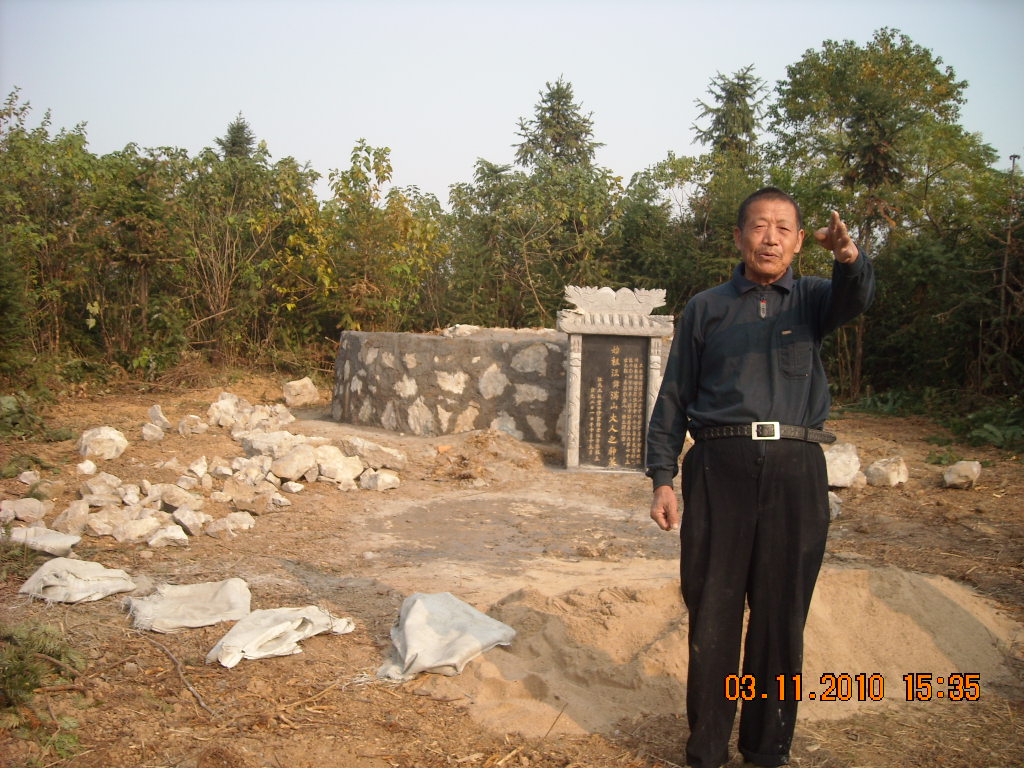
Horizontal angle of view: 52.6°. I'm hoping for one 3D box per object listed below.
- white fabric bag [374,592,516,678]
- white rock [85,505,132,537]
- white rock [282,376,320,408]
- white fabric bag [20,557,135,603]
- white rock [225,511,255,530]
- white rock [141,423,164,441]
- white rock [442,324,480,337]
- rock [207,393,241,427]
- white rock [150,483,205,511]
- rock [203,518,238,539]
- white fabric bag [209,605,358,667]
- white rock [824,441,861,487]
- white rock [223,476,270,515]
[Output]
[{"bbox_3d":[-0.228,0.889,3.686,0.464,0.231,0.365,1,5,-3],"label":"white fabric bag"},{"bbox_3d":[-2.114,0.714,5.427,0.230,0.134,0.169,-1,5,-21],"label":"white rock"},{"bbox_3d":[-2.421,0.085,11.911,0.422,0.347,0.332,0,5,-11],"label":"white rock"},{"bbox_3d":[-1.873,0.843,4.500,0.480,0.130,0.340,-1,7,-19],"label":"white fabric bag"},{"bbox_3d":[-1.529,0.769,5.832,0.169,0.102,0.144,0,5,-15],"label":"white rock"},{"bbox_3d":[-3.080,0.415,8.872,0.192,0.164,0.151,0,5,-19],"label":"white rock"},{"bbox_3d":[-0.501,-0.532,10.278,0.370,0.113,0.272,1,5,-3],"label":"white rock"},{"bbox_3d":[-2.423,0.220,8.700,0.280,0.280,0.250,-1,7,-16],"label":"rock"},{"bbox_3d":[-1.867,0.628,5.784,0.284,0.144,0.184,1,7,0],"label":"white rock"},{"bbox_3d":[-1.523,0.757,5.430,0.180,0.095,0.140,-1,7,-16],"label":"rock"},{"bbox_3d":[-0.852,0.928,3.834,0.503,0.110,0.400,-4,8,-35],"label":"white fabric bag"},{"bbox_3d":[2.348,0.585,7.469,0.299,0.306,0.252,3,5,18],"label":"white rock"},{"bbox_3d":[-1.601,0.672,6.245,0.277,0.216,0.236,0,5,-14],"label":"white rock"}]

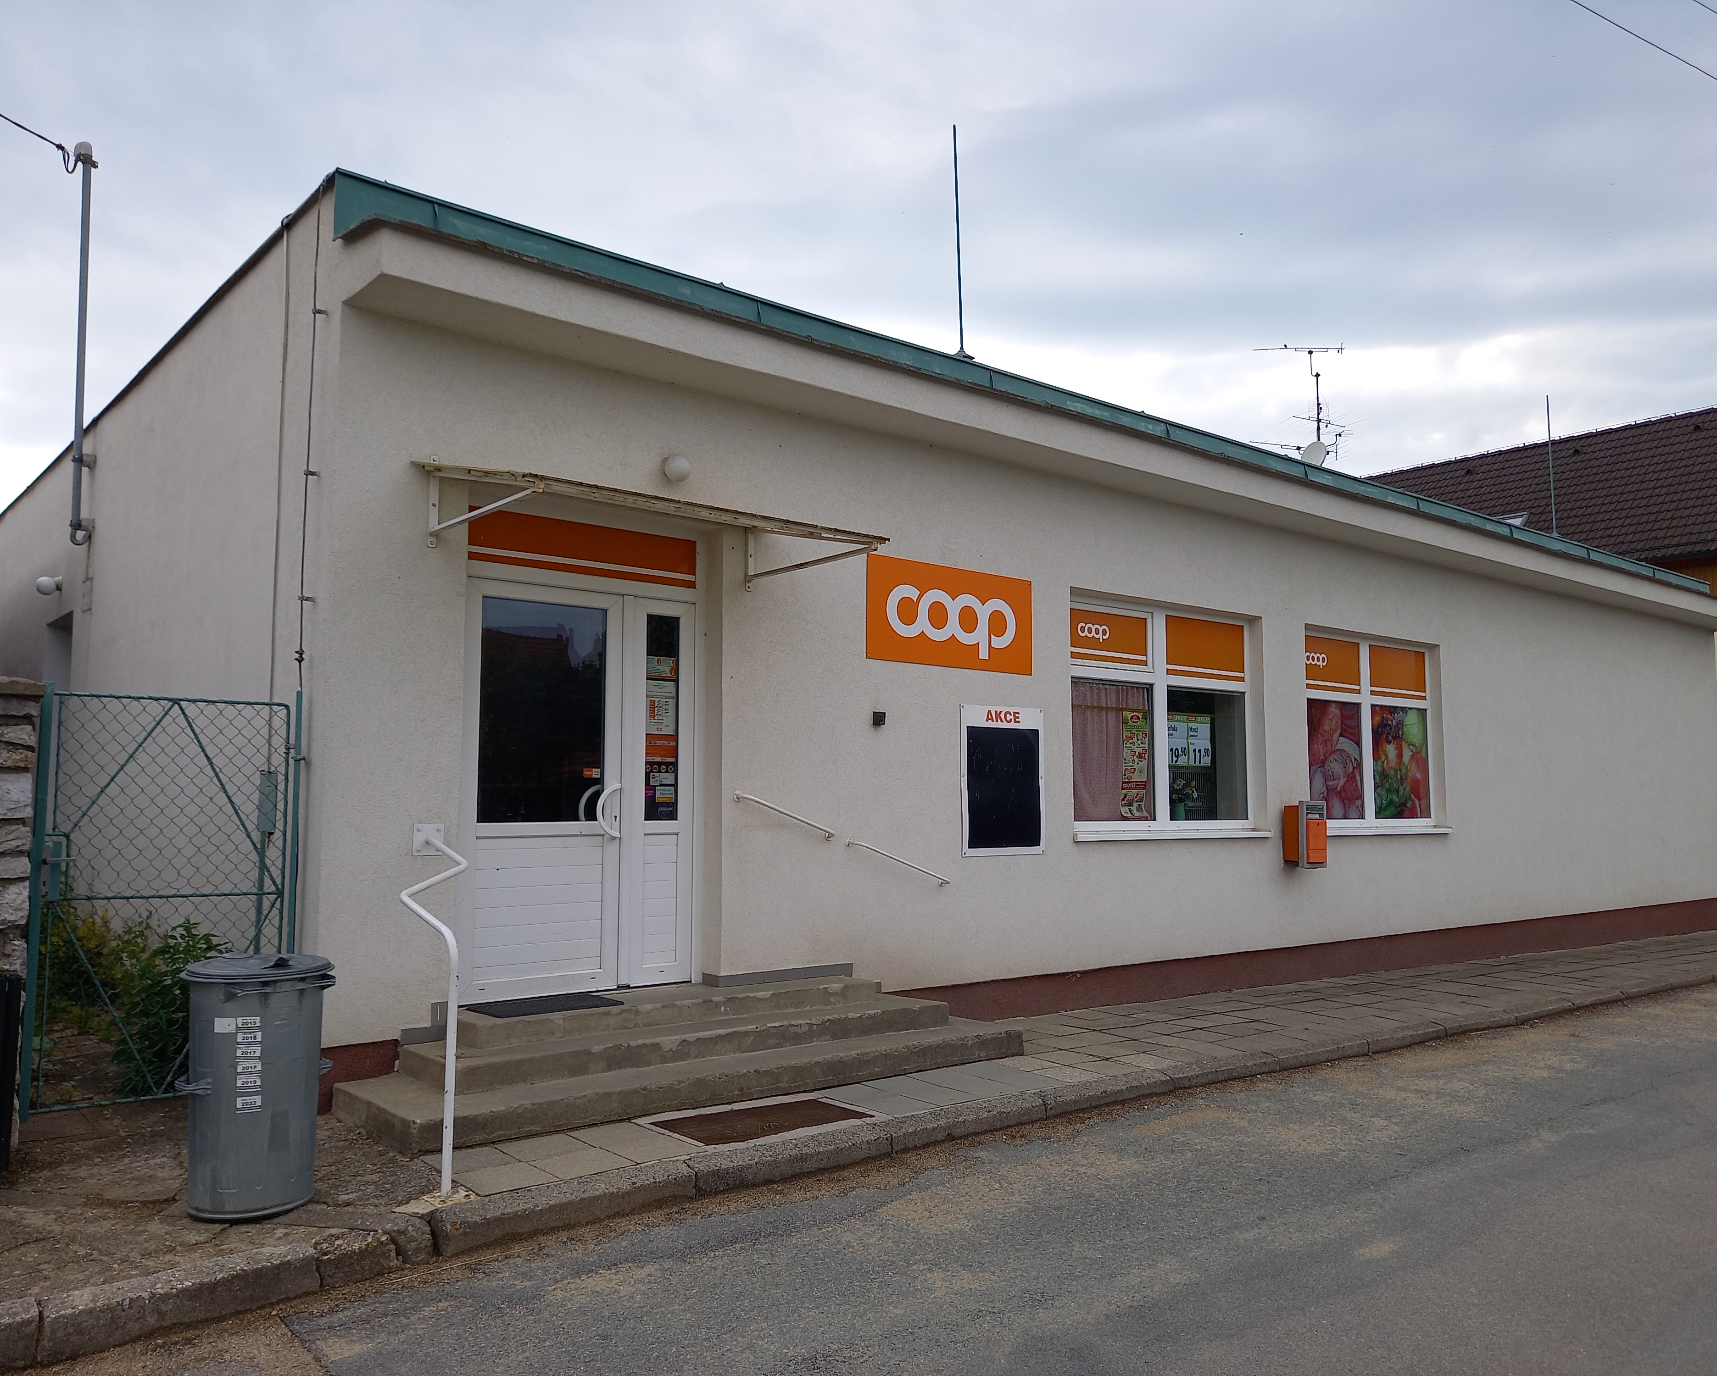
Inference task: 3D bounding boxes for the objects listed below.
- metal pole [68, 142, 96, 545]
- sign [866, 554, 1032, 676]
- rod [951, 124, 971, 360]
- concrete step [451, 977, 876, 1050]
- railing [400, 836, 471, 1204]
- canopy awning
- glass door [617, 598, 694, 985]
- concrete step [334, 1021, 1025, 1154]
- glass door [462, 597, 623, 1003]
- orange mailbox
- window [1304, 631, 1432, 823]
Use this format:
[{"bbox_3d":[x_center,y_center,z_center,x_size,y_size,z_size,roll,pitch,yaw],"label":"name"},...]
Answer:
[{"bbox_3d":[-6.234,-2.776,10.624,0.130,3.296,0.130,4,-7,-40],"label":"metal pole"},{"bbox_3d":[0.636,-0.461,8.689,1.509,0.660,0.030,4,-6,-40],"label":"sign"},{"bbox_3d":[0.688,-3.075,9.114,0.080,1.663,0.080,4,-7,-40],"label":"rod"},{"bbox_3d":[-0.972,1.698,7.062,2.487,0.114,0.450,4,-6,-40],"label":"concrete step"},{"bbox_3d":[-1.758,1.261,5.513,0.561,1.240,1.530,4,-6,-40],"label":"railing"},{"bbox_3d":[-0.980,-0.885,6.596,2.079,0.481,1.160,4,-6,-40],"label":"canopy awning"},{"bbox_3d":[-1.141,0.579,7.444,0.480,2.139,0.070,4,-7,-40],"label":"glass door"},{"bbox_3d":[-0.730,1.915,6.678,3.441,0.130,0.986,4,-7,-40],"label":"concrete step"},{"bbox_3d":[-1.645,0.537,6.960,0.910,2.153,0.090,4,-6,-40],"label":"glass door"},{"bbox_3d":[3.712,1.221,11.002,0.327,0.545,0.198,4,-7,-40],"label":"orange mailbox"},{"bbox_3d":[4.710,0.407,12.288,2.443,1.758,0.100,4,-6,-40],"label":"window"}]

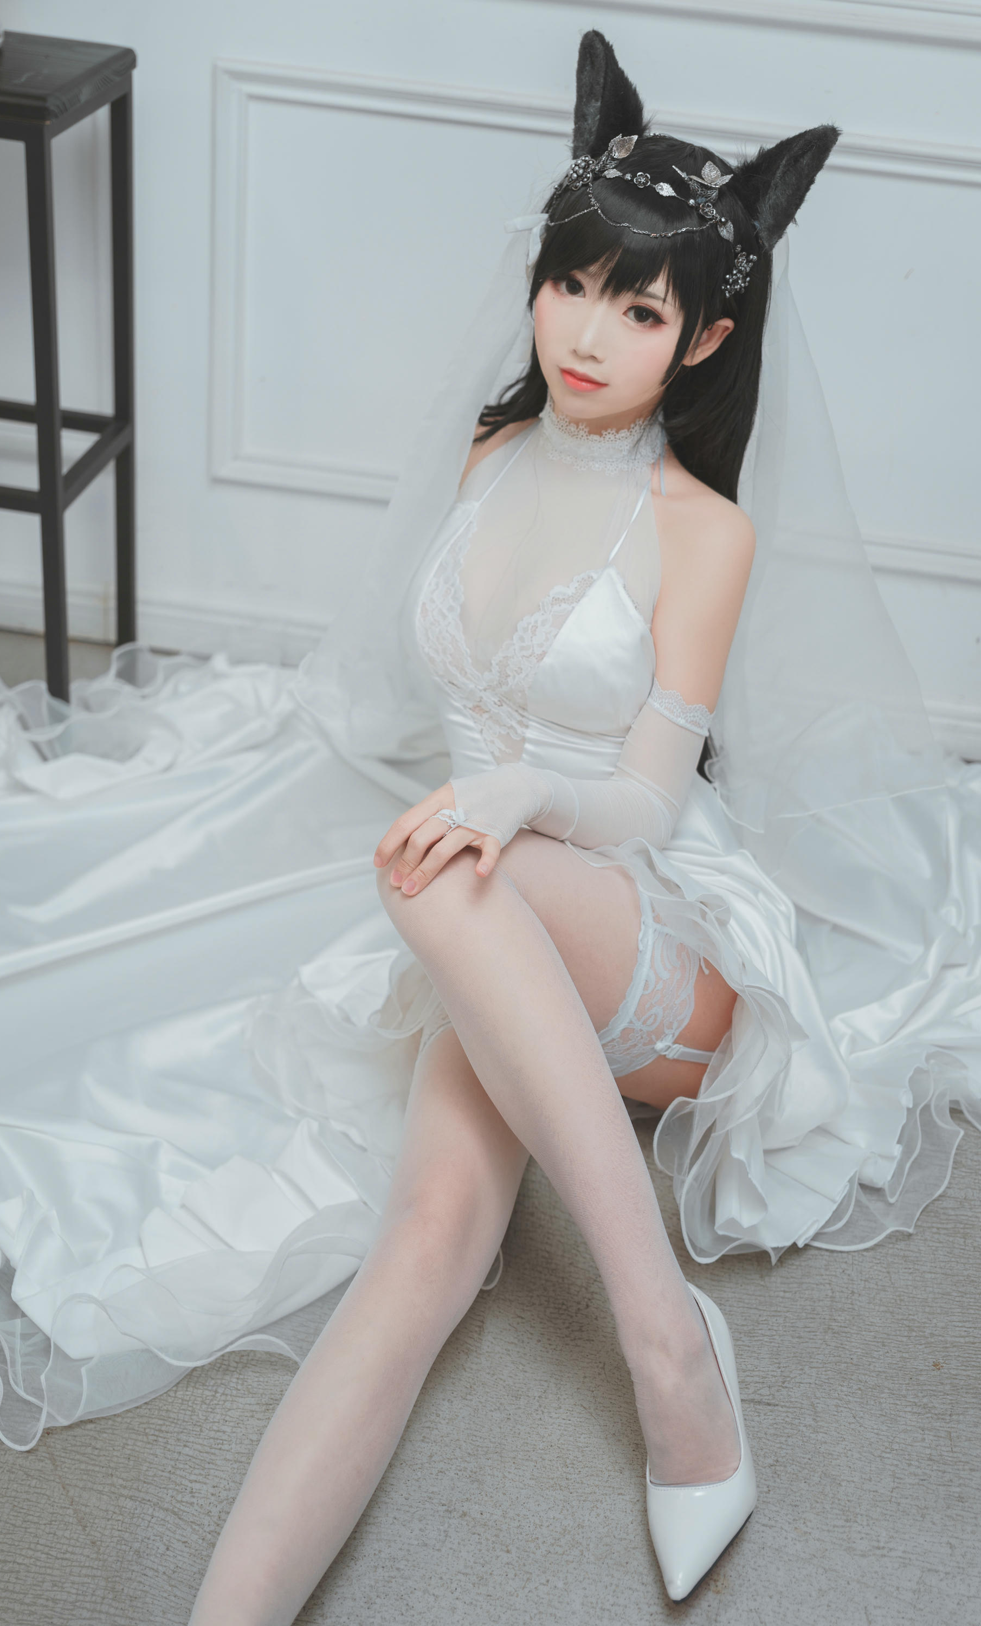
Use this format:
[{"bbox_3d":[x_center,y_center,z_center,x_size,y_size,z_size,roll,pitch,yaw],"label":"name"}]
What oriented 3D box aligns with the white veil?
[{"bbox_3d":[0.126,-0.275,2.273,0.760,0.810,0.500,12,31,12],"label":"white veil"}]

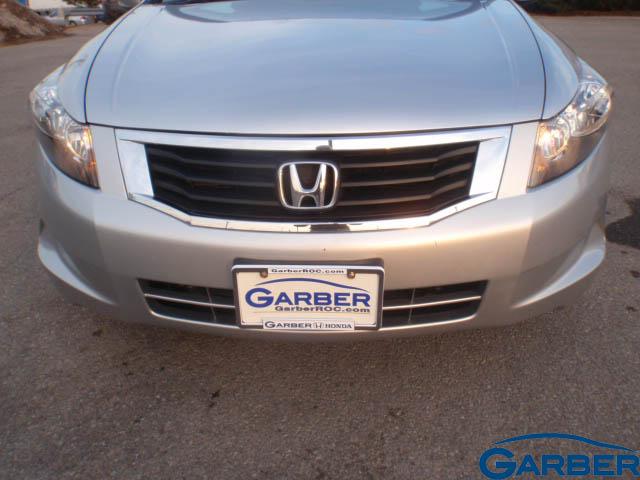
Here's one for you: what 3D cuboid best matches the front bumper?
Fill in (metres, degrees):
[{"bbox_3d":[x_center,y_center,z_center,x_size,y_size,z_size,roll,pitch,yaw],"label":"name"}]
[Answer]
[{"bbox_3d":[-0.010,-0.078,1.316,1.780,0.470,0.560,1,25,3],"label":"front bumper"}]

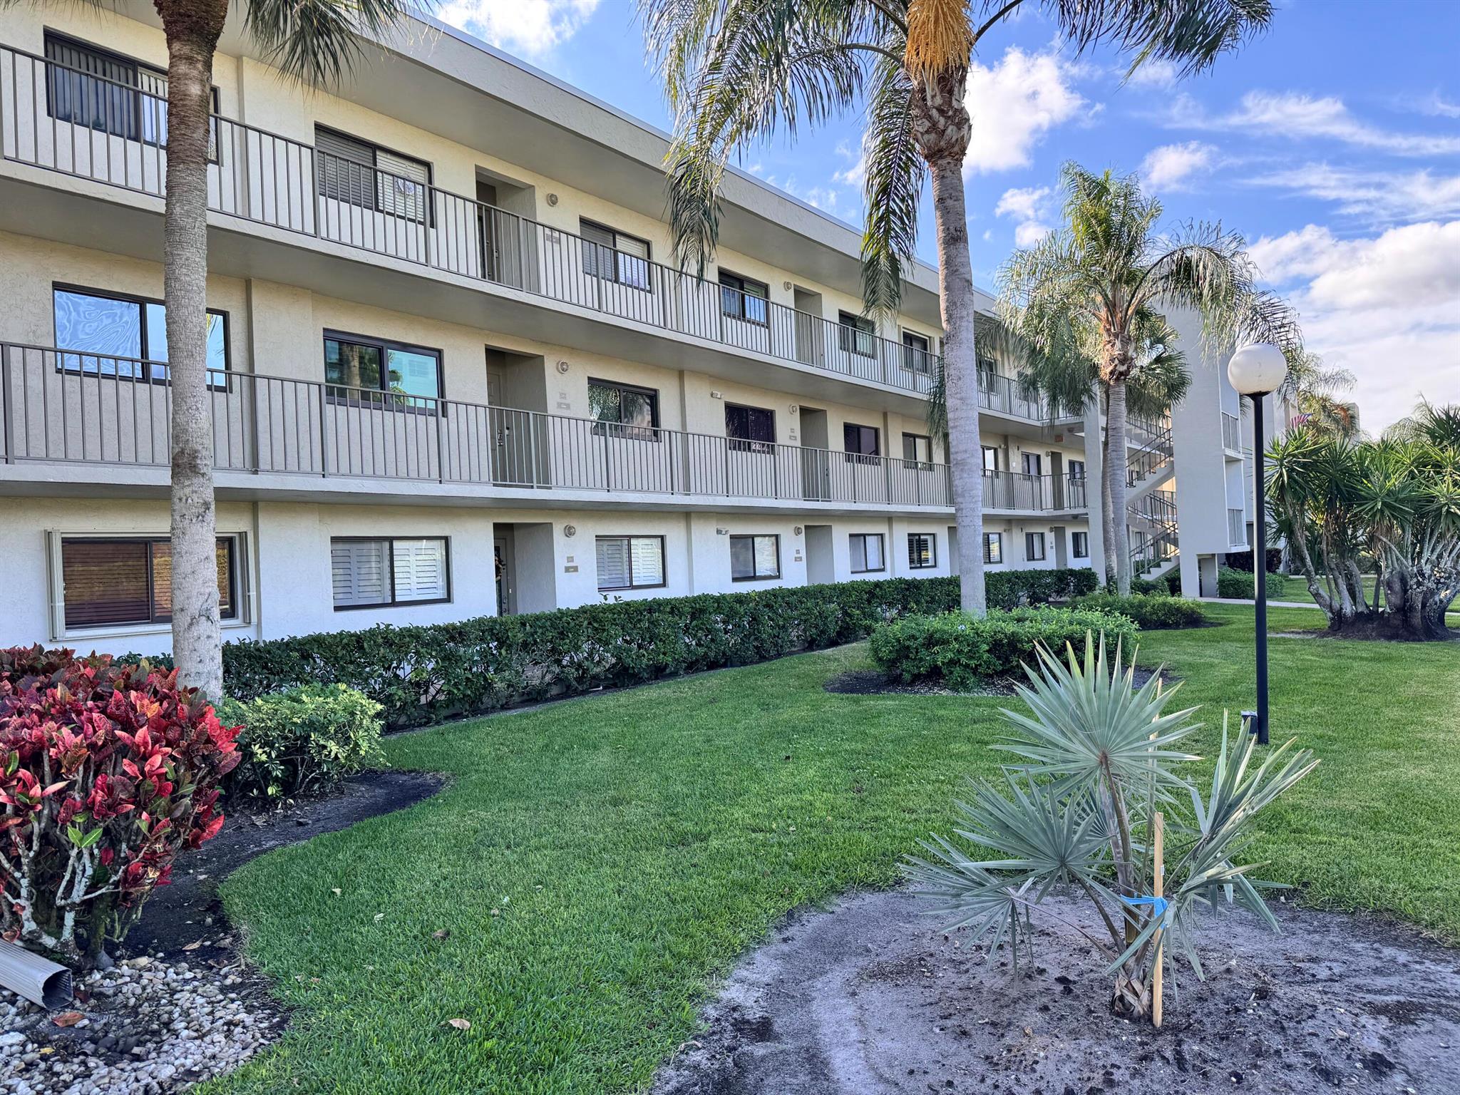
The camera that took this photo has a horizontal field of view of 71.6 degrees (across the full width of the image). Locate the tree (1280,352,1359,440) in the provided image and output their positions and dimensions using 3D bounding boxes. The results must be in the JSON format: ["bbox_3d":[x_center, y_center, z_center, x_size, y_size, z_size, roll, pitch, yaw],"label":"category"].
[{"bbox_3d":[24.500,-3.577,43.000,5.000,9.460,4.800,-3,-1,0],"label":"tree"}]

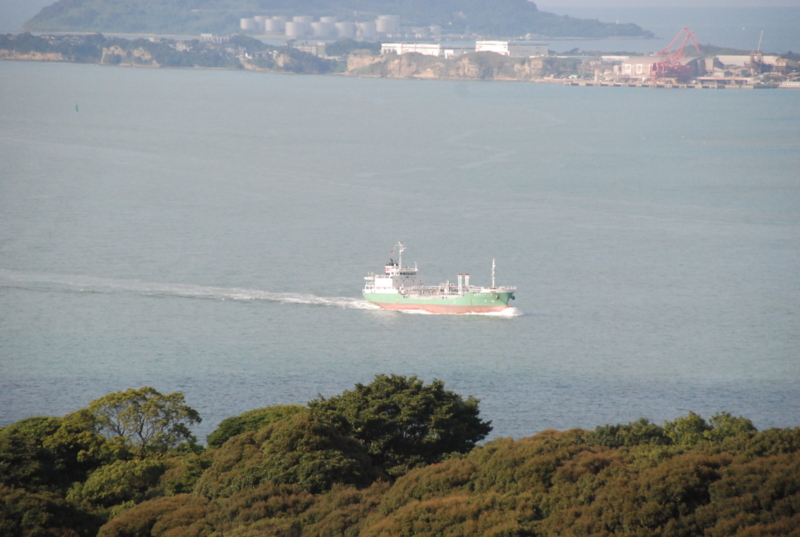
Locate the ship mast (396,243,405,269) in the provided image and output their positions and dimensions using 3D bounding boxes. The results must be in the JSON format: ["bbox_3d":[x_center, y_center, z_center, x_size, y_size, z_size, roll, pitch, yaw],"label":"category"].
[{"bbox_3d":[0.195,-3.334,1855.882,1.800,7.800,1.300,-2,3,-31],"label":"ship mast"}]

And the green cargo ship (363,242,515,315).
[{"bbox_3d":[11.963,3.547,1837.082,11.200,19.500,72.000,-2,3,-31],"label":"green cargo ship"}]

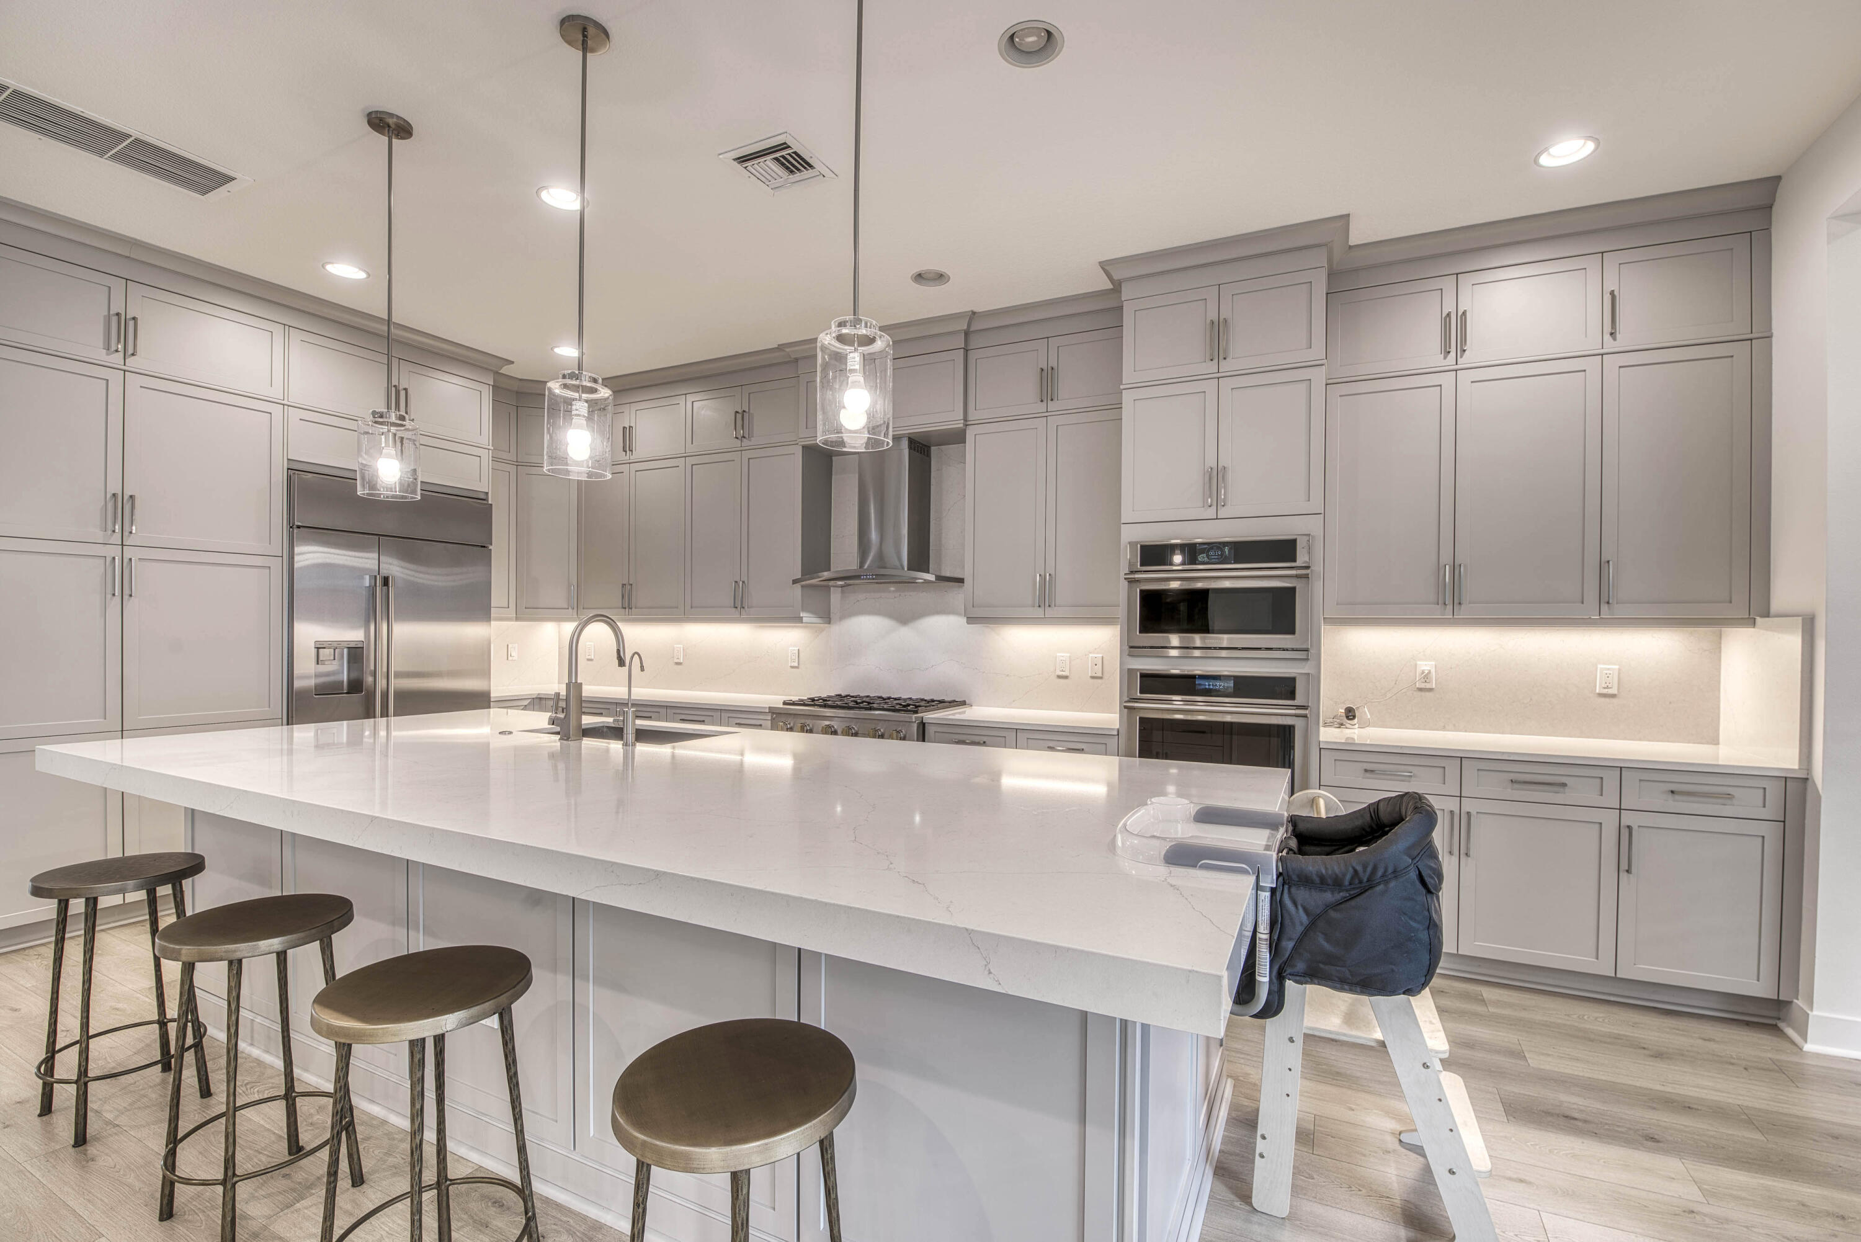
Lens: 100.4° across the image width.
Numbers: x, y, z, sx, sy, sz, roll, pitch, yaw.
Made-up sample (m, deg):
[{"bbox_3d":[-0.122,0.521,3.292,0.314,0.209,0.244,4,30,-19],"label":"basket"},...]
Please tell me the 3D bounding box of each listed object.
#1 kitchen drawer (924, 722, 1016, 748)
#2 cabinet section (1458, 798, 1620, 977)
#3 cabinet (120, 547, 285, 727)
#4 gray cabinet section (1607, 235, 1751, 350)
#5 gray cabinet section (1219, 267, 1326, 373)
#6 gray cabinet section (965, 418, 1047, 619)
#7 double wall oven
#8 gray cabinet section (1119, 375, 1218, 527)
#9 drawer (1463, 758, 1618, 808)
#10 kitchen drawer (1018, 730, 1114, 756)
[{"bbox_3d":[0.286,0.600,4.092,0.482,0.153,0.500,0,0,24],"label":"kitchen drawer"},{"bbox_3d":[2.382,0.977,3.155,0.480,0.598,0.600,0,0,25],"label":"cabinet section"},{"bbox_3d":[-3.652,0.077,3.765,0.580,0.818,0.595,0,0,24],"label":"cabinet"},{"bbox_3d":[2.909,-1.257,3.109,0.432,0.383,0.330,0,0,25],"label":"gray cabinet section"},{"bbox_3d":[1.557,-1.259,3.535,0.408,0.377,0.600,0,0,25],"label":"gray cabinet section"},{"bbox_3d":[0.470,-0.551,4.361,0.461,1.052,0.330,0,0,24],"label":"gray cabinet section"},{"bbox_3d":[1.357,0.290,3.653,0.748,1.302,0.620,0,0,24],"label":"double wall oven"},{"bbox_3d":[1.202,-0.762,3.778,0.418,0.623,0.580,0,0,24],"label":"gray cabinet section"},{"bbox_3d":[2.402,0.618,3.159,0.491,0.153,0.500,0,0,24],"label":"drawer"},{"bbox_3d":[0.733,0.604,3.895,0.486,0.153,0.500,0,0,24],"label":"kitchen drawer"}]

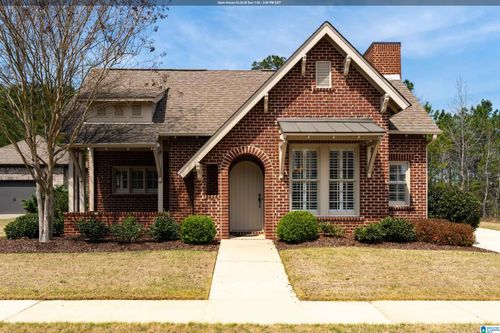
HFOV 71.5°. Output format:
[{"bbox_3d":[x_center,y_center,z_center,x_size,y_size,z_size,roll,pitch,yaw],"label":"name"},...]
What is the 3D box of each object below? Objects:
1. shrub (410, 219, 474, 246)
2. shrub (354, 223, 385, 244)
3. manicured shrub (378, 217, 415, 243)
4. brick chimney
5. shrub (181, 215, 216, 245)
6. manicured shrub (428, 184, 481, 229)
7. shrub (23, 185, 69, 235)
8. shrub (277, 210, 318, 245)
[{"bbox_3d":[5.075,1.748,9.150,1.620,0.740,0.950,0,-2,0],"label":"shrub"},{"bbox_3d":[3.116,1.747,9.050,0.800,0.580,0.720,0,-2,0],"label":"shrub"},{"bbox_3d":[3.883,1.670,9.200,0.980,0.700,0.850,0,-2,0],"label":"manicured shrub"},{"bbox_3d":[4.990,-3.840,13.200,1.000,1.360,1.250,0,-2,0],"label":"brick chimney"},{"bbox_3d":[-1.335,1.634,9.000,0.920,0.780,0.880,0,-2,0],"label":"shrub"},{"bbox_3d":[6.400,1.340,11.200,1.750,1.500,1.650,0,-2,0],"label":"manicured shrub"},{"bbox_3d":[-6.300,1.370,10.800,1.550,1.600,1.500,0,-2,0],"label":"shrub"},{"bbox_3d":[1.239,1.582,9.000,1.060,0.870,1.000,0,-2,0],"label":"shrub"}]

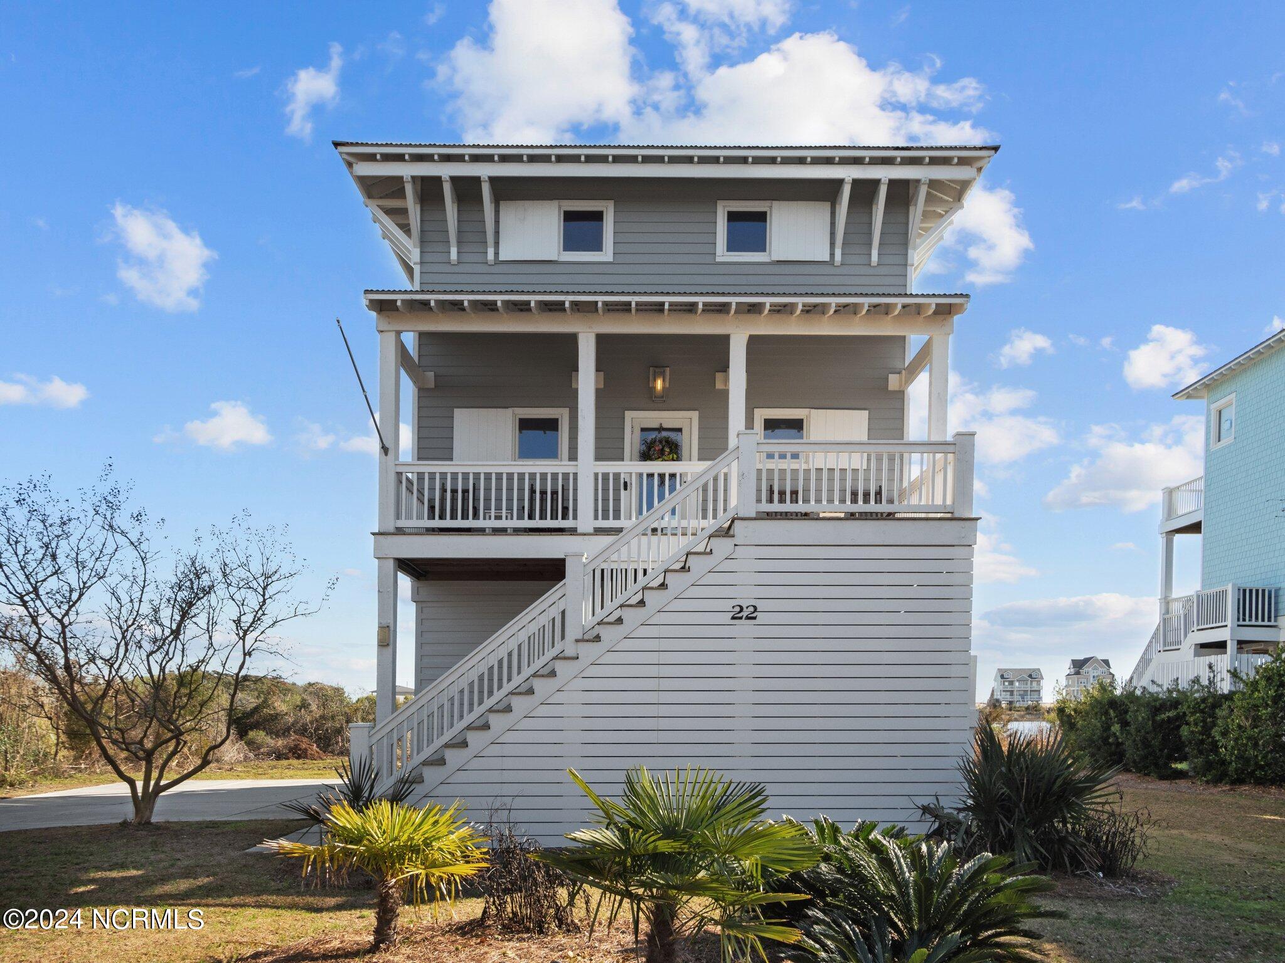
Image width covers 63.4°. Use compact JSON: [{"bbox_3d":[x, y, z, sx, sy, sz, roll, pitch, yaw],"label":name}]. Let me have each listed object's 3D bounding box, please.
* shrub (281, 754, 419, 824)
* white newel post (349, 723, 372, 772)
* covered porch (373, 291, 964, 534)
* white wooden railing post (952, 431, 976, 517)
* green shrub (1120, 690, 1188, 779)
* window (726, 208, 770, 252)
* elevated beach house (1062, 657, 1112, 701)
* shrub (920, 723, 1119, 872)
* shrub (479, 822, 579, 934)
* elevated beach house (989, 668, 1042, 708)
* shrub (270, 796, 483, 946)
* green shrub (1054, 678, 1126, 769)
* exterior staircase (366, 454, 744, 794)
[{"bbox_3d":[-2.984,3.281,10.600,1.380,1.050,1.200,0,-3,0],"label":"shrub"},{"bbox_3d":[-3.251,3.390,12.000,0.220,1.200,0.220,0,-3,0],"label":"white newel post"},{"bbox_3d":[0.320,-0.700,14.100,7.450,3.200,2.800,1,-5,-1],"label":"covered porch"},{"bbox_3d":[3.860,-0.085,12.450,0.230,1.010,0.230,1,-5,0],"label":"white wooden railing post"},{"bbox_3d":[11.159,5.503,22.700,1.500,2.000,1.500,0,-5,0],"label":"green shrub"},{"bbox_3d":[1.557,-3.735,15.500,0.660,0.680,0.100,1,-5,-1],"label":"window"},{"bbox_3d":[107.205,48.170,250.000,10.500,12.000,9.500,0,-6,7],"label":"elevated beach house"},{"bbox_3d":[3.844,3.225,10.600,2.000,1.500,1.750,0,-3,0],"label":"shrub"},{"bbox_3d":[-0.868,3.033,7.950,0.760,0.840,0.650,0,-3,0],"label":"shrub"},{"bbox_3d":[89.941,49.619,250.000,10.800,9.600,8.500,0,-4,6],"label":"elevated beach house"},{"bbox_3d":[-1.843,2.715,7.200,1.520,1.040,1.420,0,-5,0],"label":"shrub"},{"bbox_3d":[10.424,5.644,24.200,1.700,2.050,1.700,0,-3,0],"label":"green shrub"},{"bbox_3d":[-1.130,1.830,12.750,4.600,4.400,1.200,0,-5,0],"label":"exterior staircase"}]

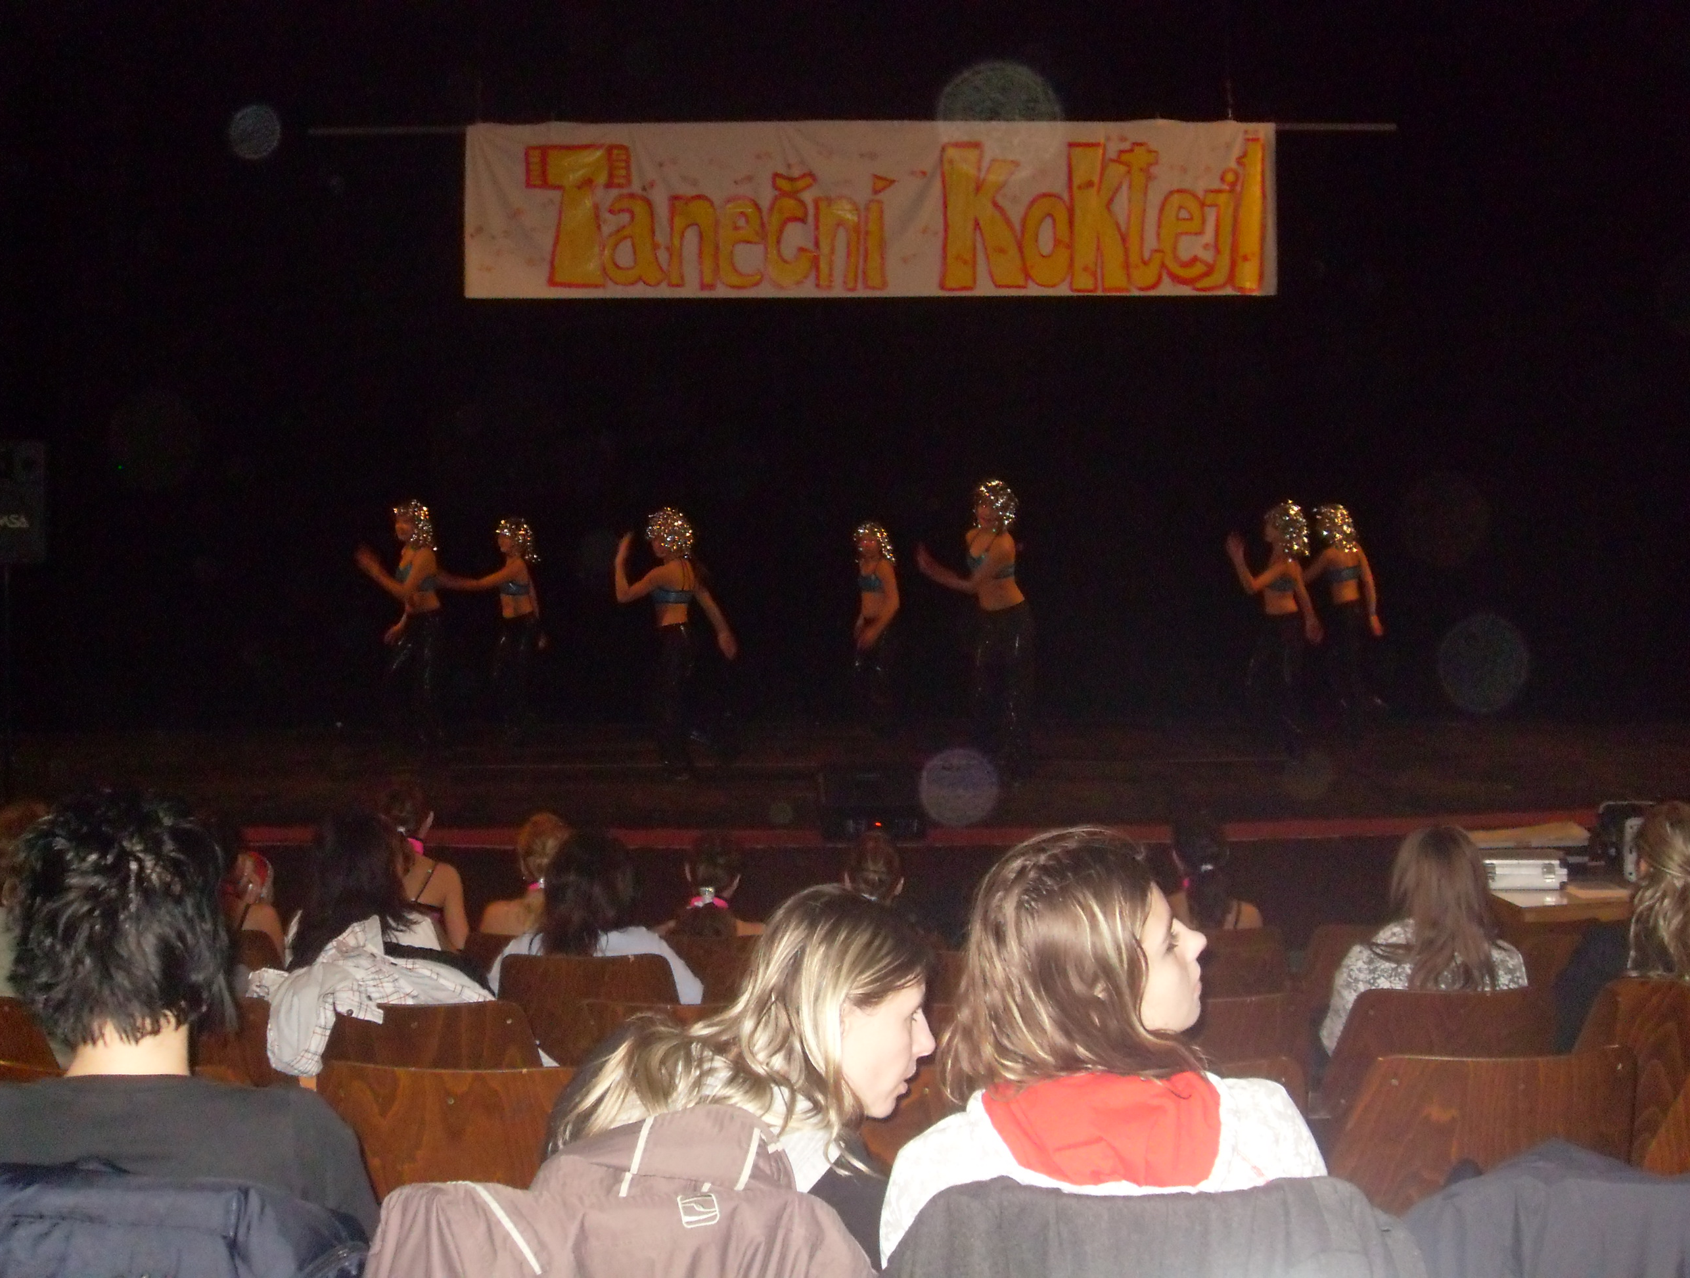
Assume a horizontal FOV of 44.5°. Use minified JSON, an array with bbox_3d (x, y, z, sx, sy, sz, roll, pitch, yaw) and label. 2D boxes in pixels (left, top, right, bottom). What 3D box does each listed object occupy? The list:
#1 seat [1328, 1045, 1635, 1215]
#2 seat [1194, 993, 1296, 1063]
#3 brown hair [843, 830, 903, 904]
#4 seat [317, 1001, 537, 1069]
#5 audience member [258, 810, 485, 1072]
[{"bbox_3d":[0.940,1.060,3.370,0.500,0.860,0.520,0,0,-14],"label":"seat"},{"bbox_3d":[0.690,1.150,4.420,0.500,0.860,0.520,0,0,-7],"label":"seat"},{"bbox_3d":[0.078,0.650,5.800,0.175,0.230,0.200,0,0,0],"label":"brown hair"},{"bbox_3d":[-0.830,1.150,4.380,0.500,0.860,0.520,0,0,4],"label":"seat"},{"bbox_3d":[-0.950,0.975,4.500,0.500,1.220,0.740,0,0,5],"label":"audience member"}]

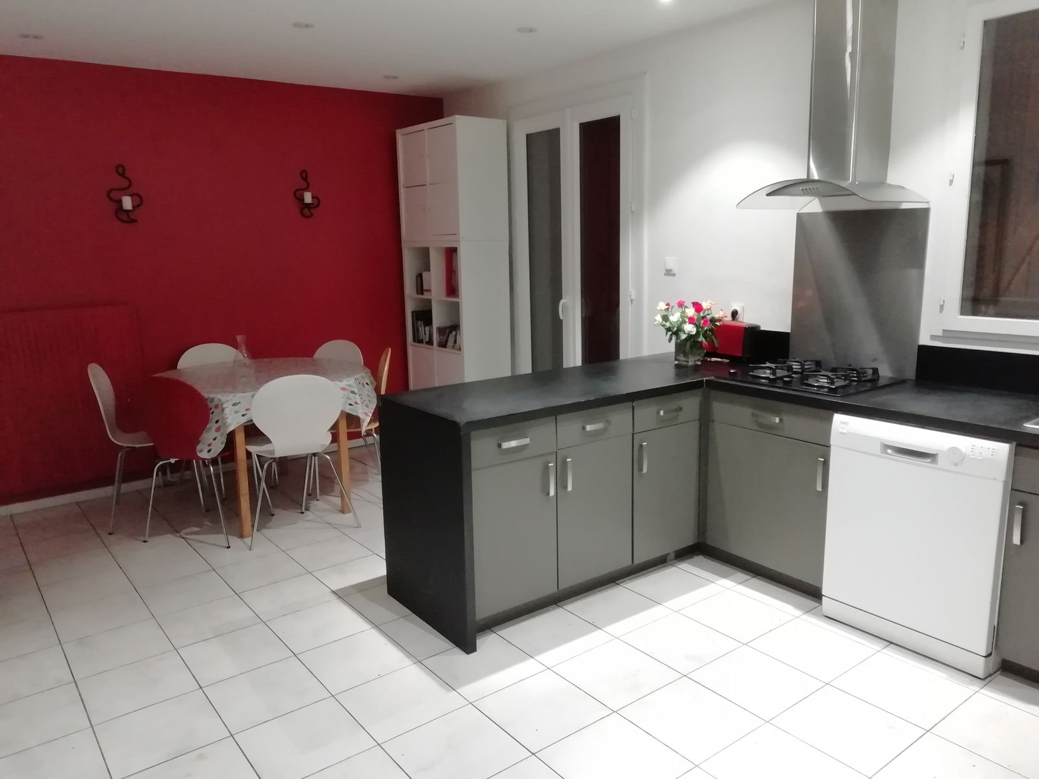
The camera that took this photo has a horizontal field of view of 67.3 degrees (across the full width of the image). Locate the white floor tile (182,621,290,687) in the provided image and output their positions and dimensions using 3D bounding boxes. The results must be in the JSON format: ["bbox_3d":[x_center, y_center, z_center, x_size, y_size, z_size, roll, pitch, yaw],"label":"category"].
[{"bbox_3d":[-1.071,0.995,2.941,0.331,0.010,0.331,-9,14,-36],"label":"white floor tile"}]

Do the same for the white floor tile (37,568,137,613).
[{"bbox_3d":[-1.950,0.898,3.526,0.333,0.010,0.333,-9,14,-36],"label":"white floor tile"}]

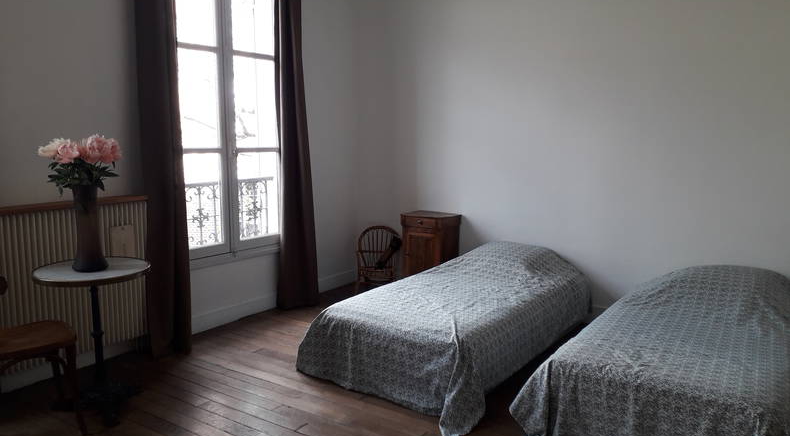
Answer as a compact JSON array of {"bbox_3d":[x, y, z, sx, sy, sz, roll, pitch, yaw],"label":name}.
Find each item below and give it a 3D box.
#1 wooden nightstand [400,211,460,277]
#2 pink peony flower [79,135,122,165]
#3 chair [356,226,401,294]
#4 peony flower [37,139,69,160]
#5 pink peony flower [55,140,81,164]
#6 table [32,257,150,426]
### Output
[{"bbox_3d":[0.293,0.322,5.039,0.388,0.707,0.313,5,9,34],"label":"wooden nightstand"},{"bbox_3d":[-1.445,-0.336,3.022,0.209,0.133,0.156,-4,9,-25],"label":"pink peony flower"},{"bbox_3d":[-0.148,0.361,5.364,0.360,0.538,0.340,0,8,2],"label":"chair"},{"bbox_3d":[-1.703,-0.346,3.063,0.144,0.098,0.136,-4,9,-29],"label":"peony flower"},{"bbox_3d":[-1.579,-0.316,2.974,0.122,0.109,0.122,-4,9,-28],"label":"pink peony flower"},{"bbox_3d":[-1.454,0.597,3.015,0.530,0.707,0.530,0,8,0],"label":"table"}]

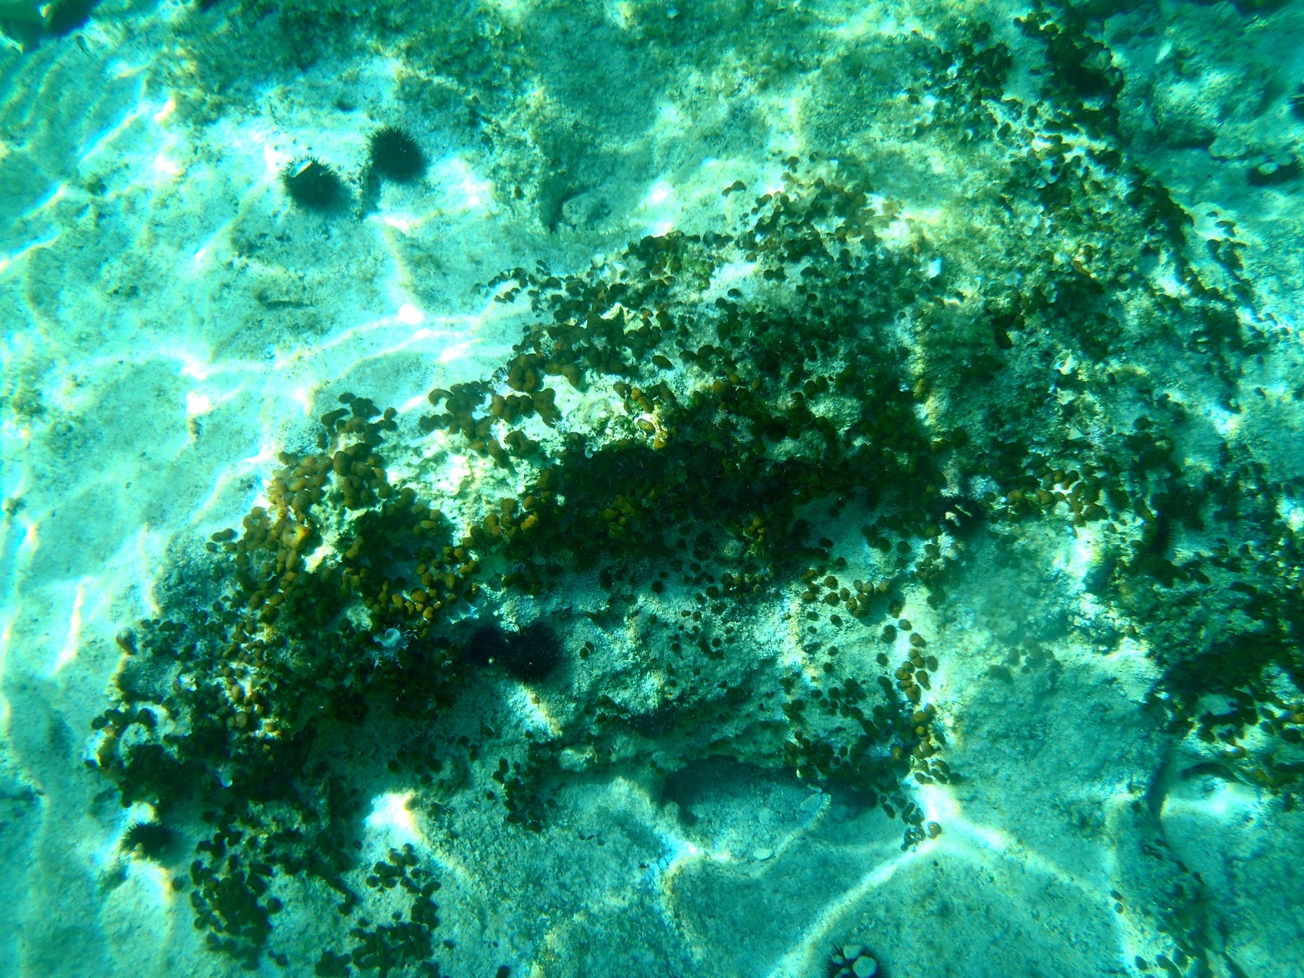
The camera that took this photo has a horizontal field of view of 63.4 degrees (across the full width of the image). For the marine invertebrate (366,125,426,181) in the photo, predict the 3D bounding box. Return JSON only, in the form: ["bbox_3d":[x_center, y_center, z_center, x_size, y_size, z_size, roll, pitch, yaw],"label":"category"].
[{"bbox_3d":[-0.436,-0.573,1.800,0.097,0.060,0.097,0,63,0],"label":"marine invertebrate"}]

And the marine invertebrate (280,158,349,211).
[{"bbox_3d":[-0.568,-0.515,1.780,0.105,0.060,0.100,0,63,0],"label":"marine invertebrate"}]

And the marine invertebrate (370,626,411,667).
[{"bbox_3d":[-0.377,0.227,1.520,0.056,0.042,0.052,0,63,0],"label":"marine invertebrate"}]

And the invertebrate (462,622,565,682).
[{"bbox_3d":[-0.200,0.236,1.530,0.142,0.060,0.088,0,63,0],"label":"invertebrate"}]

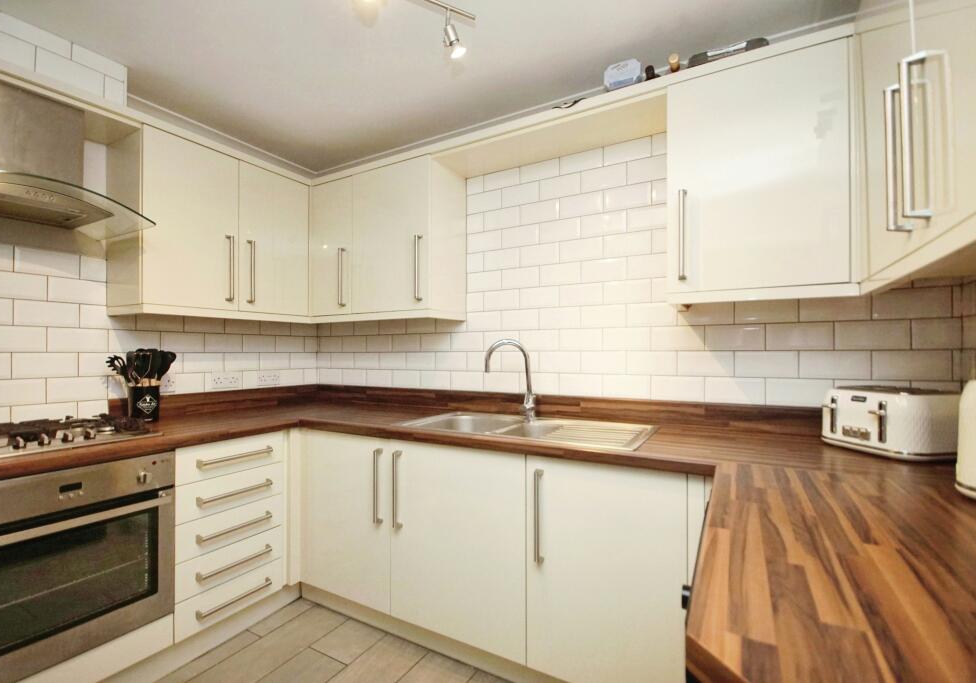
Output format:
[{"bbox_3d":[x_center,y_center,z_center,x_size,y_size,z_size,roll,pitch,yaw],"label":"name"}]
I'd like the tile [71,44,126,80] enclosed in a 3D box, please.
[{"bbox_3d":[-1.574,-1.122,1.730,0.012,0.072,0.178,-1,-2,31],"label":"tile"}]

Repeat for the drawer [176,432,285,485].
[{"bbox_3d":[-1.254,0.481,1.895,0.500,0.142,0.446,-1,-2,31],"label":"drawer"}]

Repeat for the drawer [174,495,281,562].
[{"bbox_3d":[-1.252,0.766,1.890,0.500,0.142,0.446,-1,-2,31],"label":"drawer"}]

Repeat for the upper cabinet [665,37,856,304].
[{"bbox_3d":[0.913,-0.505,1.492,0.515,0.755,0.325,-1,-2,29],"label":"upper cabinet"}]

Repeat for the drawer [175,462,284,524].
[{"bbox_3d":[-1.253,0.623,1.892,0.500,0.142,0.446,-1,-2,31],"label":"drawer"}]

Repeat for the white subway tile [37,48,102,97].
[{"bbox_3d":[-1.614,-1.035,1.654,0.012,0.100,0.200,-1,-2,31],"label":"white subway tile"}]

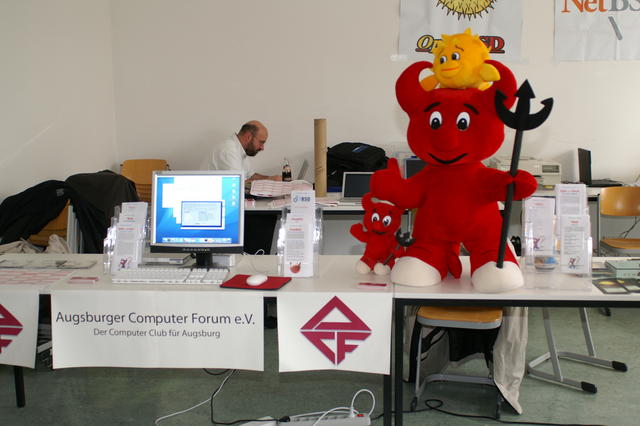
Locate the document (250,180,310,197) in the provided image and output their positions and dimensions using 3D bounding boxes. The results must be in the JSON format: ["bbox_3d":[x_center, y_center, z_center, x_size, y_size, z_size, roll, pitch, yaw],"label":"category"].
[{"bbox_3d":[-0.299,-0.186,5.773,0.460,0.100,0.280,0,7,5],"label":"document"}]

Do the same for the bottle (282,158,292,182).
[{"bbox_3d":[-0.275,-0.325,6.309,0.080,0.270,0.080,0,7,5],"label":"bottle"}]

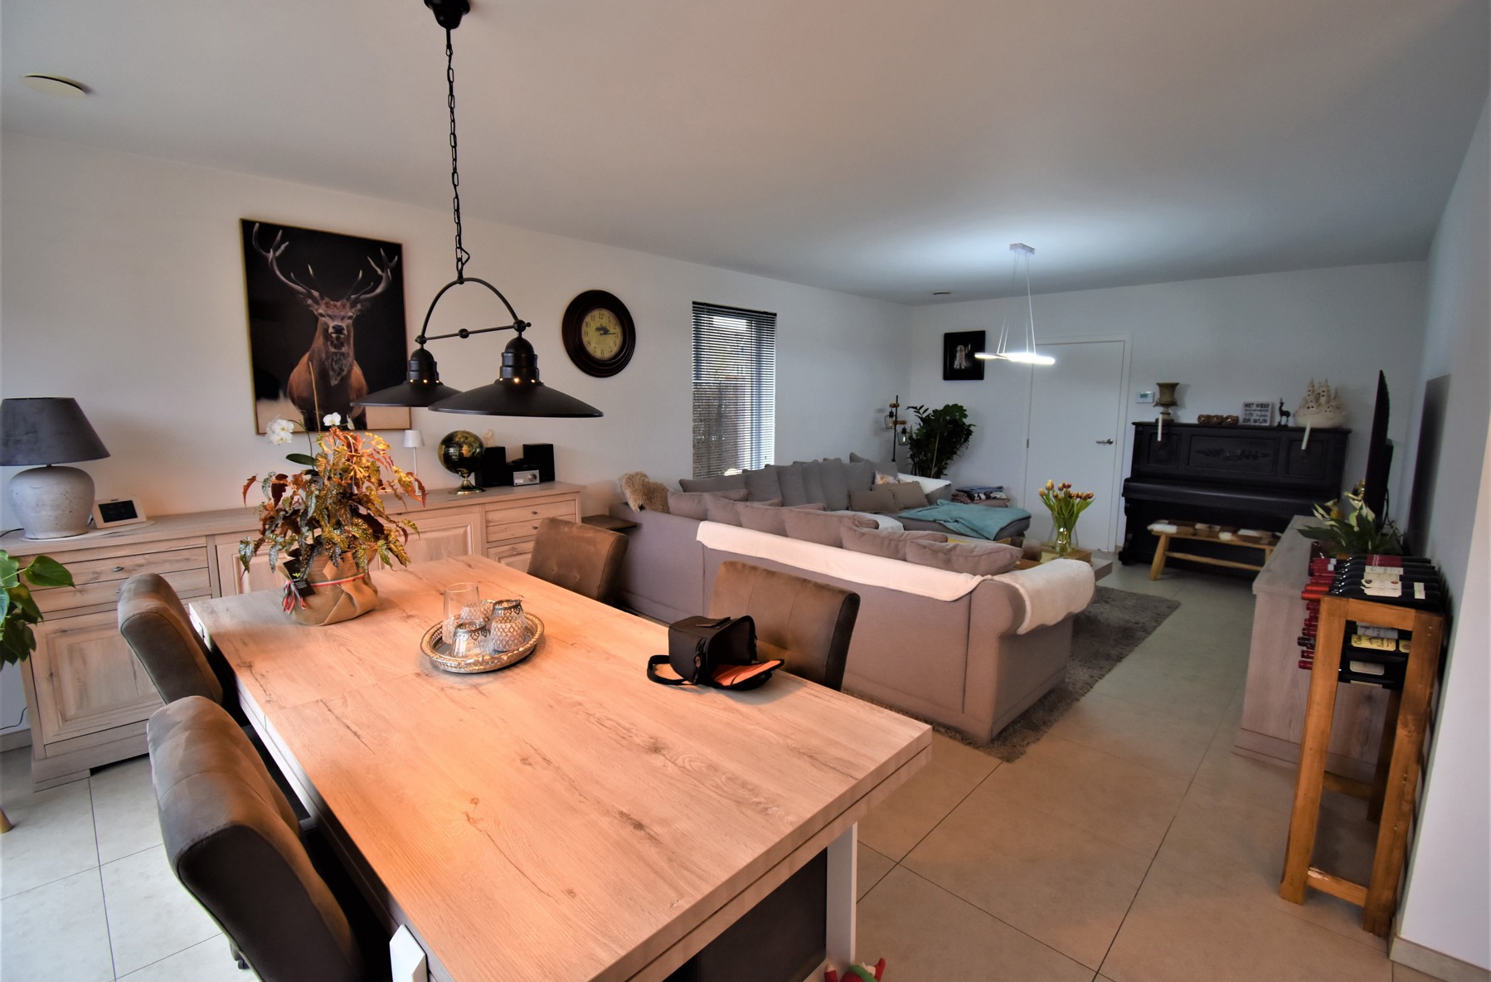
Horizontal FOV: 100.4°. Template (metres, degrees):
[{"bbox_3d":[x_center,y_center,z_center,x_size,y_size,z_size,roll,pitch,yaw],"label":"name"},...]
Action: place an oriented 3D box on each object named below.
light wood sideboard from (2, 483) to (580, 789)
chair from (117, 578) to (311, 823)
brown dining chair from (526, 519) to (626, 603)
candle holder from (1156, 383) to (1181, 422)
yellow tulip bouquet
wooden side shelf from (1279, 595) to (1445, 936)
[{"bbox_3d":[-2.006,0.532,3.288,0.480,0.937,2.350,9,12,44],"label":"light wood sideboard"},{"bbox_3d":[-1.460,0.732,1.917,0.500,0.950,0.600,9,12,44],"label":"chair"},{"bbox_3d":[-0.926,0.644,2.738,0.490,0.960,0.610,7,11,39],"label":"brown dining chair"},{"bbox_3d":[3.820,-0.777,5.637,0.220,0.360,0.220,8,12,43],"label":"candle holder"},{"bbox_3d":[2.334,0.207,4.540,0.340,0.510,0.340,0,9,-2],"label":"yellow tulip bouquet"},{"bbox_3d":[1.967,0.751,2.002,0.235,0.945,0.720,9,12,44],"label":"wooden side shelf"}]

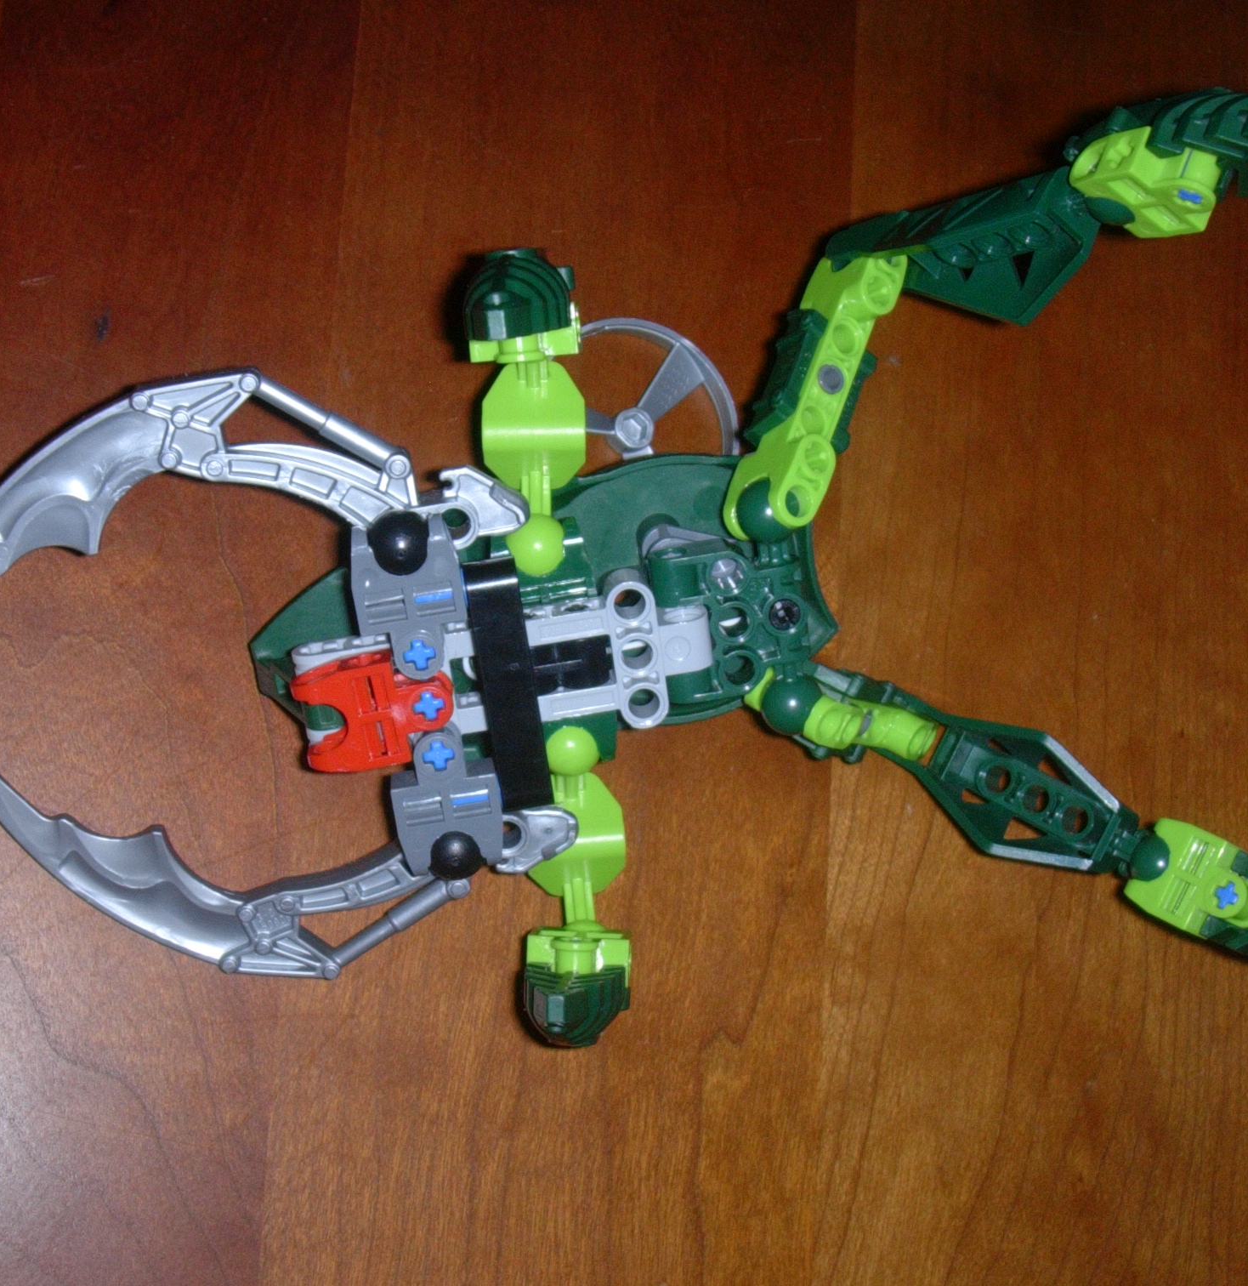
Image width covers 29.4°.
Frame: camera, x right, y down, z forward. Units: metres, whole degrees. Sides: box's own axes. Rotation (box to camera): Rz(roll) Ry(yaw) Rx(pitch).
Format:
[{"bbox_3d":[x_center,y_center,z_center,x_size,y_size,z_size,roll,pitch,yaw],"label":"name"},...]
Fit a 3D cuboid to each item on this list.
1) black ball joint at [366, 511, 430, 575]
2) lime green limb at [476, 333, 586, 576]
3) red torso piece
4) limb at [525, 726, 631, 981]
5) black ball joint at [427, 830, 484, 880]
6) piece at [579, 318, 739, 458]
[{"bbox_3d":[-0.035,-0.016,0.373,0.010,0.010,0.010,0,78,-2],"label":"black ball joint"},{"bbox_3d":[-0.015,-0.032,0.391,0.018,0.013,0.043,-2,85,-2],"label":"lime green limb"},{"bbox_3d":[-0.039,0.011,0.368,0.024,0.011,0.016,-9,100,-7],"label":"red torso piece"},{"bbox_3d":[-0.008,0.035,0.402,0.018,0.013,0.043,-2,85,-2],"label":"limb"},{"bbox_3d":[-0.027,0.035,0.386,0.010,0.010,0.010,0,78,-2],"label":"black ball joint"},{"bbox_3d":[0.000,-0.039,0.448,0.044,0.011,0.044,1,83,-7],"label":"piece"}]

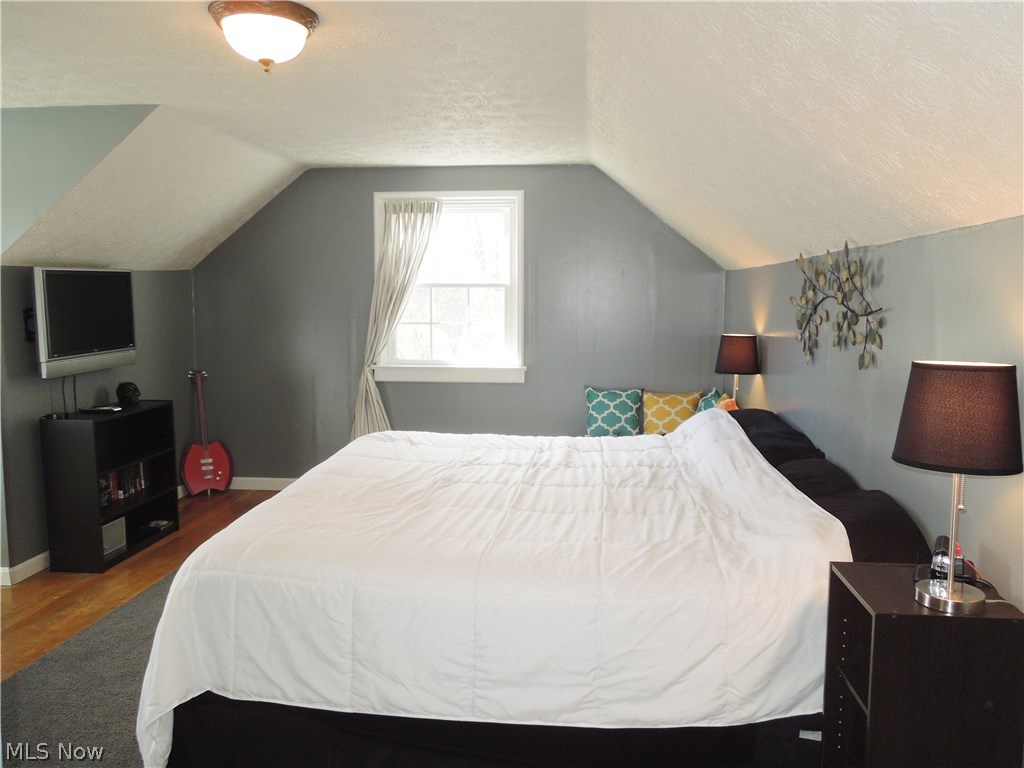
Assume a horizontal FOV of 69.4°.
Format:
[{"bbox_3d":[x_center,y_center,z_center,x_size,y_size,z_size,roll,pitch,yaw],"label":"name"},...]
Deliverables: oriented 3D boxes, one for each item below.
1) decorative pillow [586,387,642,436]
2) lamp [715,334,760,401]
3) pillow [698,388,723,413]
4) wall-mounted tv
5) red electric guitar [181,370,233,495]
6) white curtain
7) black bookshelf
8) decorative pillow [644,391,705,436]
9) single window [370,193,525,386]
[{"bbox_3d":[0.676,0.202,4.865,0.368,0.364,0.130,1,-5,5],"label":"decorative pillow"},{"bbox_3d":[1.170,-0.004,3.841,0.227,0.496,0.227,1,7,5],"label":"lamp"},{"bbox_3d":[1.267,0.230,4.716,0.130,0.368,0.361,14,-3,-36],"label":"pillow"},{"bbox_3d":[-2.209,-0.333,3.852,0.085,0.521,0.716,1,7,5],"label":"wall-mounted tv"},{"bbox_3d":[-2.143,0.346,5.197,0.361,0.896,0.075,-5,-1,-25],"label":"red electric guitar"},{"bbox_3d":[-0.786,-0.277,5.070,0.632,1.946,0.120,1,7,5],"label":"white curtain"},{"bbox_3d":[-2.175,0.529,4.058,0.299,0.783,0.701,1,7,5],"label":"black bookshelf"},{"bbox_3d":[1.049,0.210,4.846,0.389,0.368,0.130,1,-5,5],"label":"decorative pillow"},{"bbox_3d":[-0.433,-0.656,5.085,1.042,1.300,0.120,1,7,5],"label":"single window"}]

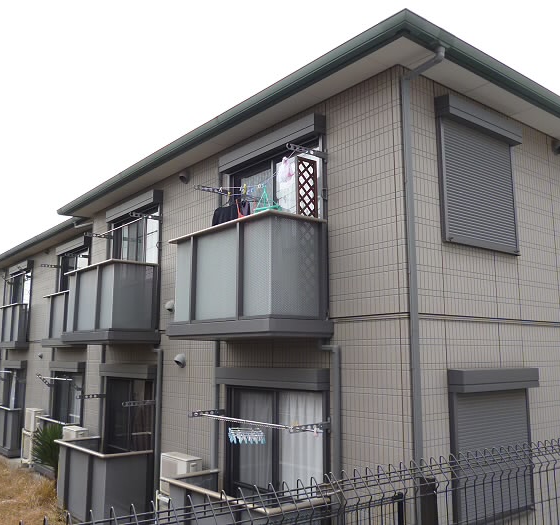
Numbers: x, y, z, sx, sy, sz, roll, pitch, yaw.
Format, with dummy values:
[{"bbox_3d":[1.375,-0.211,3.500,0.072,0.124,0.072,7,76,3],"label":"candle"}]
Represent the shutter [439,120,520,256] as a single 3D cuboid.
[{"bbox_3d":[2.269,-0.827,6.372,1.452,1.369,0.075,7,-12,-38],"label":"shutter"}]

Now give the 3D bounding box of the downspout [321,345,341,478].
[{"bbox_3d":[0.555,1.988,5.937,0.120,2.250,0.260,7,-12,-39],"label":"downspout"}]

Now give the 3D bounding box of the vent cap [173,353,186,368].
[{"bbox_3d":[-1.512,1.500,8.564,0.120,0.210,0.190,7,-12,-39],"label":"vent cap"}]

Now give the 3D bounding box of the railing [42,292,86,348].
[{"bbox_3d":[-5.227,1.390,13.685,0.363,1.304,2.200,7,-12,-38],"label":"railing"}]

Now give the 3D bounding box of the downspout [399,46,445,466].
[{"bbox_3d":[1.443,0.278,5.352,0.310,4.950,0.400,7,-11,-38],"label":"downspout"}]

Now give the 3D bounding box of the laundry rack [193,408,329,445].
[{"bbox_3d":[-0.302,1.914,6.607,0.544,0.292,2.101,7,-12,-38],"label":"laundry rack"}]

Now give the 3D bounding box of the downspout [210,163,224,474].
[{"bbox_3d":[-0.841,1.122,7.763,0.077,4.950,0.077,7,-12,-38],"label":"downspout"}]

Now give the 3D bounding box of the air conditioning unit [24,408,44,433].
[{"bbox_3d":[-6.249,4.011,14.435,0.231,0.539,0.726,7,-12,-38],"label":"air conditioning unit"}]

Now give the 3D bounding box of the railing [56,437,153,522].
[{"bbox_3d":[-3.034,3.668,9.541,0.825,1.128,2.227,7,-12,-38],"label":"railing"}]

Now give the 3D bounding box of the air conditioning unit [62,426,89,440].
[{"bbox_3d":[-4.008,3.517,11.071,0.242,0.506,0.704,7,-12,-38],"label":"air conditioning unit"}]

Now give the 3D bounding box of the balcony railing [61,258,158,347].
[{"bbox_3d":[-3.039,0.778,9.982,0.830,1.309,2.211,7,-12,-38],"label":"balcony railing"}]

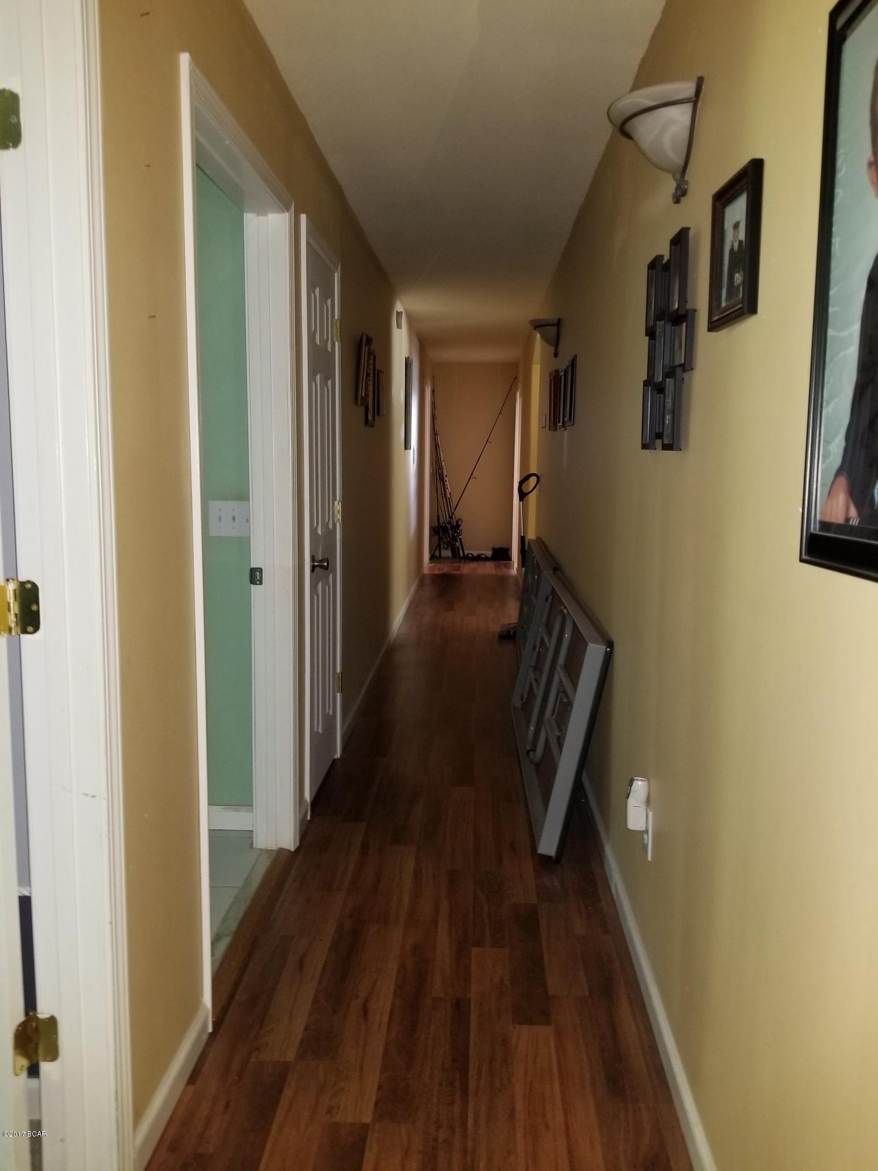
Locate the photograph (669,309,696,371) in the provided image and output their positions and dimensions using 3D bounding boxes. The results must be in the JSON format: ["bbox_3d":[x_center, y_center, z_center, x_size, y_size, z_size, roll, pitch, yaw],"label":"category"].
[{"bbox_3d":[0.524,-0.519,1.895,0.019,0.122,0.145,1,8,2],"label":"photograph"}]

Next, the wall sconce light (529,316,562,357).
[{"bbox_3d":[0.601,-1.407,5.072,0.178,0.215,0.310,1,8,2],"label":"wall sconce light"}]

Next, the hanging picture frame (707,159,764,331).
[{"bbox_3d":[0.508,-0.573,1.513,0.021,0.243,0.223,1,8,2],"label":"hanging picture frame"}]

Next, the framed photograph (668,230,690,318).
[{"bbox_3d":[0.531,-0.686,1.956,0.017,0.178,0.122,1,8,2],"label":"framed photograph"}]

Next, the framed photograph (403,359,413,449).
[{"bbox_3d":[-0.251,-1.502,7.324,0.023,0.745,0.490,1,8,2],"label":"framed photograph"}]

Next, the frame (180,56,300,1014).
[{"bbox_3d":[-0.562,-0.082,2.381,0.147,2.100,0.985,1,8,2],"label":"frame"}]

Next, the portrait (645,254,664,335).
[{"bbox_3d":[0.543,-0.725,2.219,0.017,0.182,0.123,1,8,2],"label":"portrait"}]

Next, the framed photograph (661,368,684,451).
[{"bbox_3d":[0.526,-0.393,1.983,0.017,0.177,0.128,1,8,2],"label":"framed photograph"}]

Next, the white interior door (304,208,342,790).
[{"bbox_3d":[-0.468,-0.226,3.439,0.048,2.060,0.660,1,8,2],"label":"white interior door"}]

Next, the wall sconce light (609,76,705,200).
[{"bbox_3d":[0.455,-0.944,1.924,0.178,0.215,0.310,1,8,2],"label":"wall sconce light"}]

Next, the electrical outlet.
[{"bbox_3d":[0.519,0.612,2.197,0.009,0.122,0.072,1,8,2],"label":"electrical outlet"}]

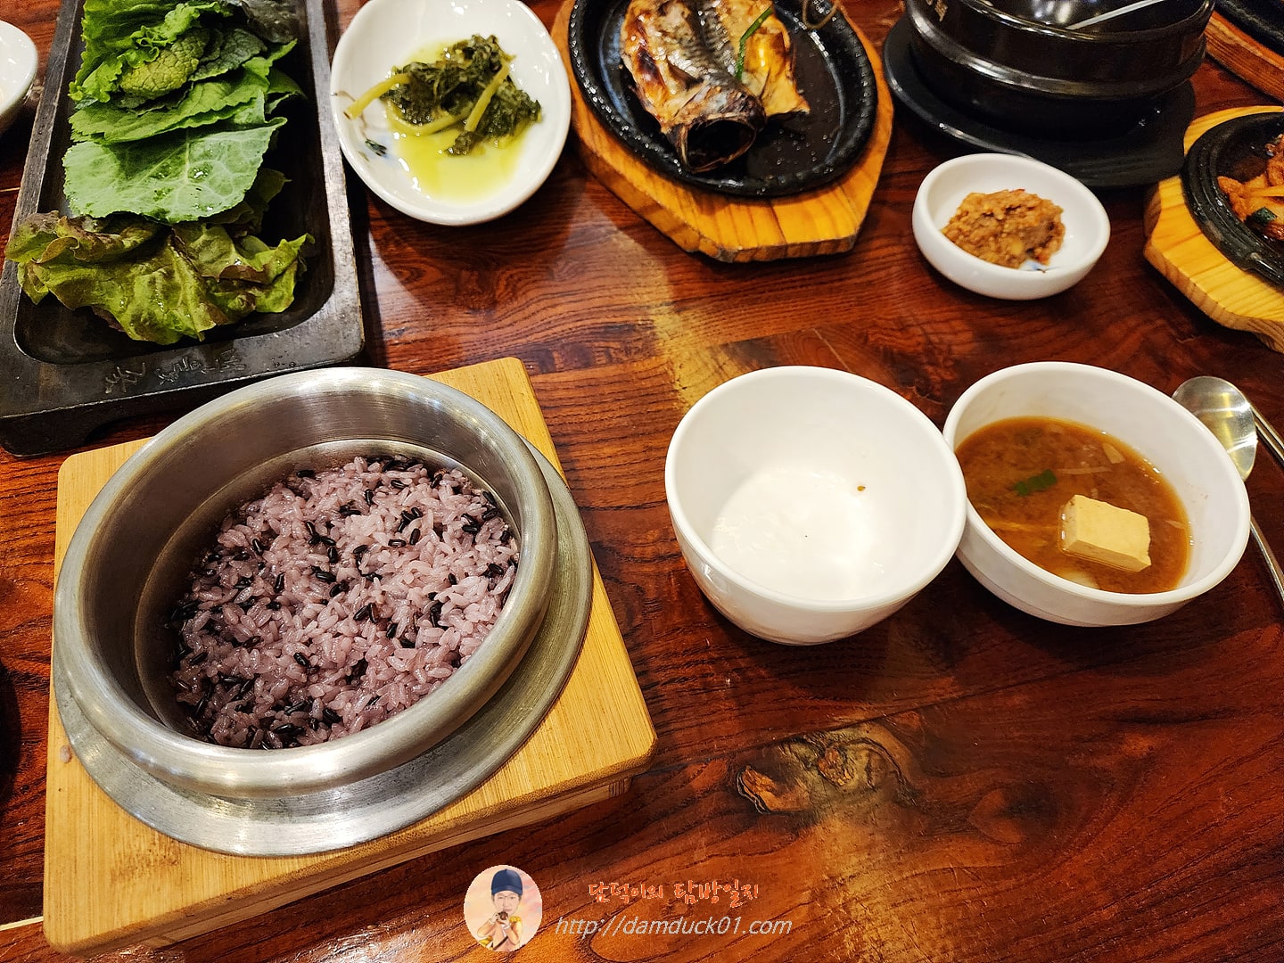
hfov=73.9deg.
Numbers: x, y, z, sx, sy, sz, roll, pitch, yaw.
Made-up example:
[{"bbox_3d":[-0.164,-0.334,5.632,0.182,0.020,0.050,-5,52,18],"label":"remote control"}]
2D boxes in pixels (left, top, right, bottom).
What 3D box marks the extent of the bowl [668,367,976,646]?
[{"bbox_3d":[0.064,0.014,0.341,0.112,0.058,0.112,1,55,-1],"label":"bowl"}]

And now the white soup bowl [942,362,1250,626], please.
[{"bbox_3d":[0.181,0.007,0.359,0.118,0.042,0.118,1,55,-1],"label":"white soup bowl"}]

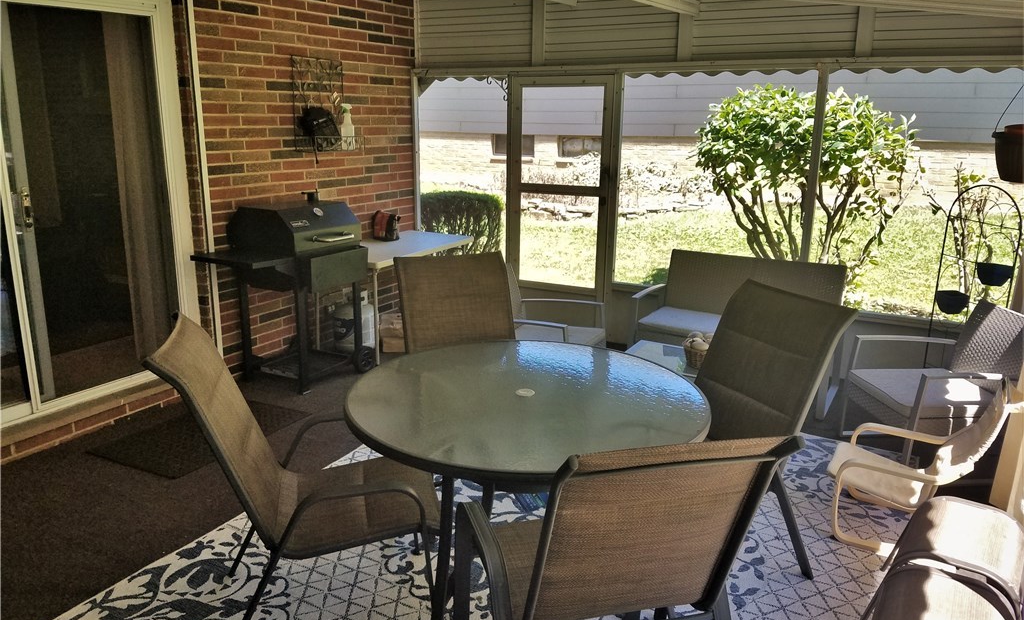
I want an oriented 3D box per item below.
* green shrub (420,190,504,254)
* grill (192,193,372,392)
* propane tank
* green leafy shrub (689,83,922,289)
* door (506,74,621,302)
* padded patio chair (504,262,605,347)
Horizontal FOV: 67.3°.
[{"bbox_3d":[-0.573,-0.790,8.396,1.071,1.003,0.959,9,17,29],"label":"green shrub"},{"bbox_3d":[-1.422,-0.127,4.902,0.677,1.202,0.939,9,17,29],"label":"grill"},{"bbox_3d":[-1.148,0.054,5.689,0.308,0.461,0.308,1,15,0],"label":"propane tank"},{"bbox_3d":[2.673,-0.973,7.070,2.000,2.000,1.900,6,15,20],"label":"green leafy shrub"},{"bbox_3d":[0.352,-0.756,5.872,0.879,1.970,0.061,9,17,29],"label":"door"},{"bbox_3d":[0.139,0.161,4.683,0.667,0.798,0.616,7,16,23],"label":"padded patio chair"}]

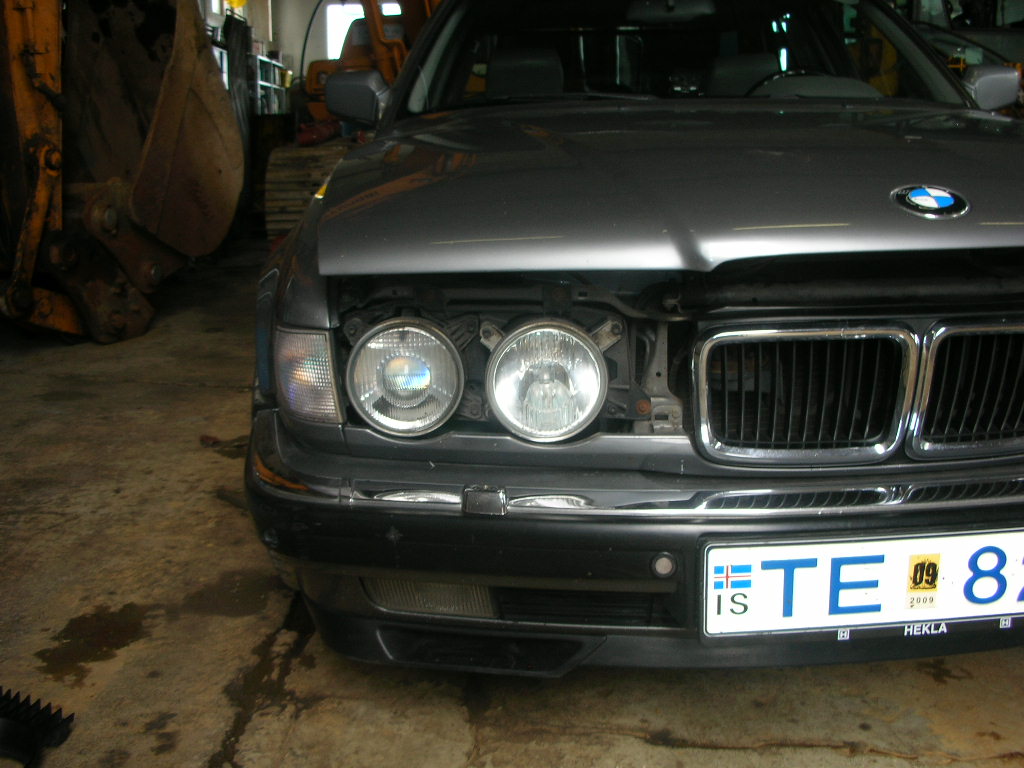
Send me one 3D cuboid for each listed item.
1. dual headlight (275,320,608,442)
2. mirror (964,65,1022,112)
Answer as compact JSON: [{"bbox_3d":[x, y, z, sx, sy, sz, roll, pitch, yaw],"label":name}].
[{"bbox_3d":[-0.100,-0.010,1.405,0.455,0.160,0.180,0,15,0],"label":"dual headlight"},{"bbox_3d":[1.335,-0.825,2.880,0.160,0.125,0.105,-2,15,-5],"label":"mirror"}]

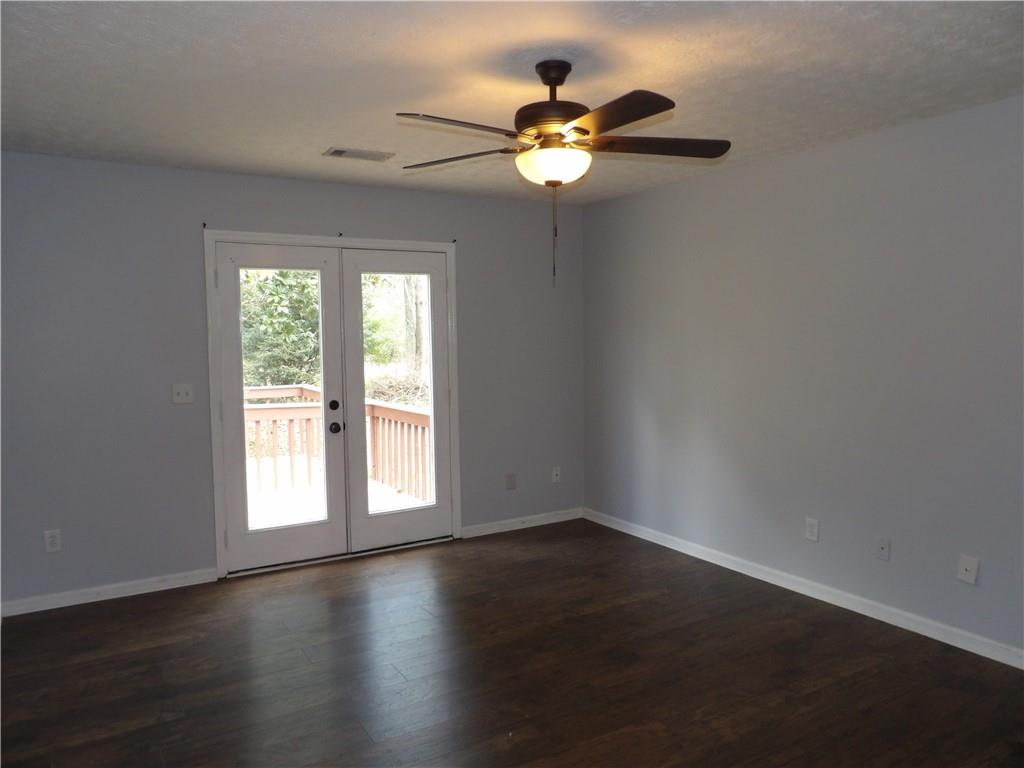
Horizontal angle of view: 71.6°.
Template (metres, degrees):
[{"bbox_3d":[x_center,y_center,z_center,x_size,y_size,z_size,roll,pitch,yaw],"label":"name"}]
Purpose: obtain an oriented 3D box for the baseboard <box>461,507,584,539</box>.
[{"bbox_3d":[0.106,1.065,5.468,1.112,0.090,0.016,-3,4,-31],"label":"baseboard"}]

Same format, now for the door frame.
[{"bbox_3d":[-1.106,0.104,4.709,1.662,2.118,0.120,-3,4,-31],"label":"door frame"}]

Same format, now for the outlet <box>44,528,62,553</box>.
[{"bbox_3d":[-2.502,0.857,3.875,0.073,0.117,0.010,-3,4,-31],"label":"outlet"}]

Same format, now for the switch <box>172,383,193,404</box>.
[{"bbox_3d":[-1.932,0.057,4.172,0.113,0.114,0.015,-3,4,-31],"label":"switch"}]

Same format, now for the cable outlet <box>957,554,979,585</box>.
[{"bbox_3d":[2.081,0.849,3.242,0.012,0.118,0.074,-3,4,-31],"label":"cable outlet"}]

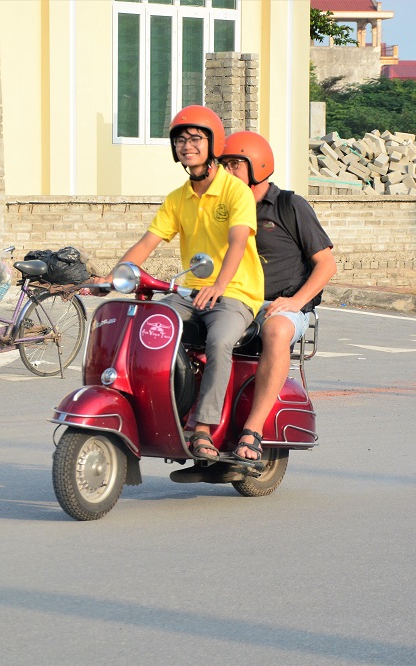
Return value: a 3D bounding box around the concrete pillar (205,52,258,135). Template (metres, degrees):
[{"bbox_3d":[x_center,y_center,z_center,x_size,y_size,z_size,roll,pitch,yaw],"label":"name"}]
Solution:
[{"bbox_3d":[0.218,-1.598,27.754,0.345,1.806,0.345,-2,4,-43],"label":"concrete pillar"}]

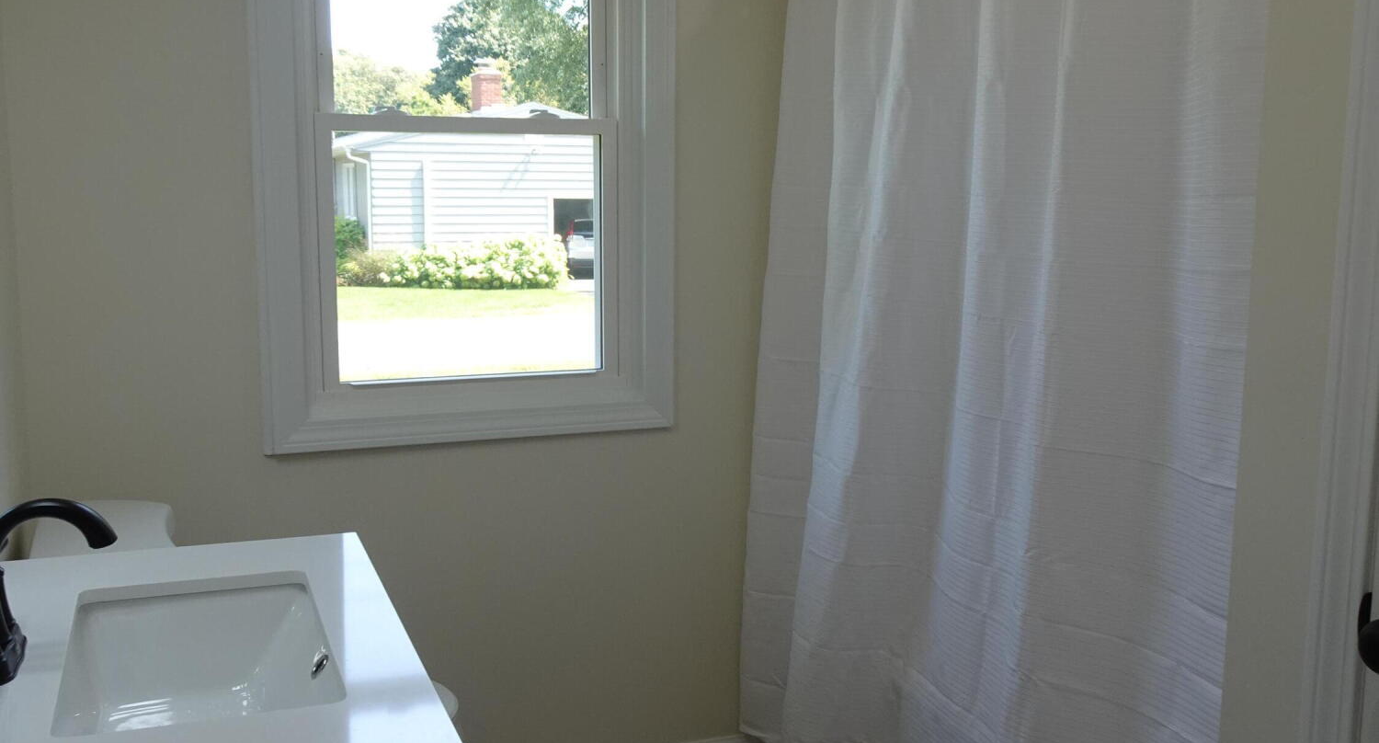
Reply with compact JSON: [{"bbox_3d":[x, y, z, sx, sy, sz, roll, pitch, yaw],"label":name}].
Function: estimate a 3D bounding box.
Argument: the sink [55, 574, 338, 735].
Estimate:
[{"bbox_3d":[-0.543,0.370,1.423,0.278,0.150,0.463,-3,9,-21],"label":"sink"}]

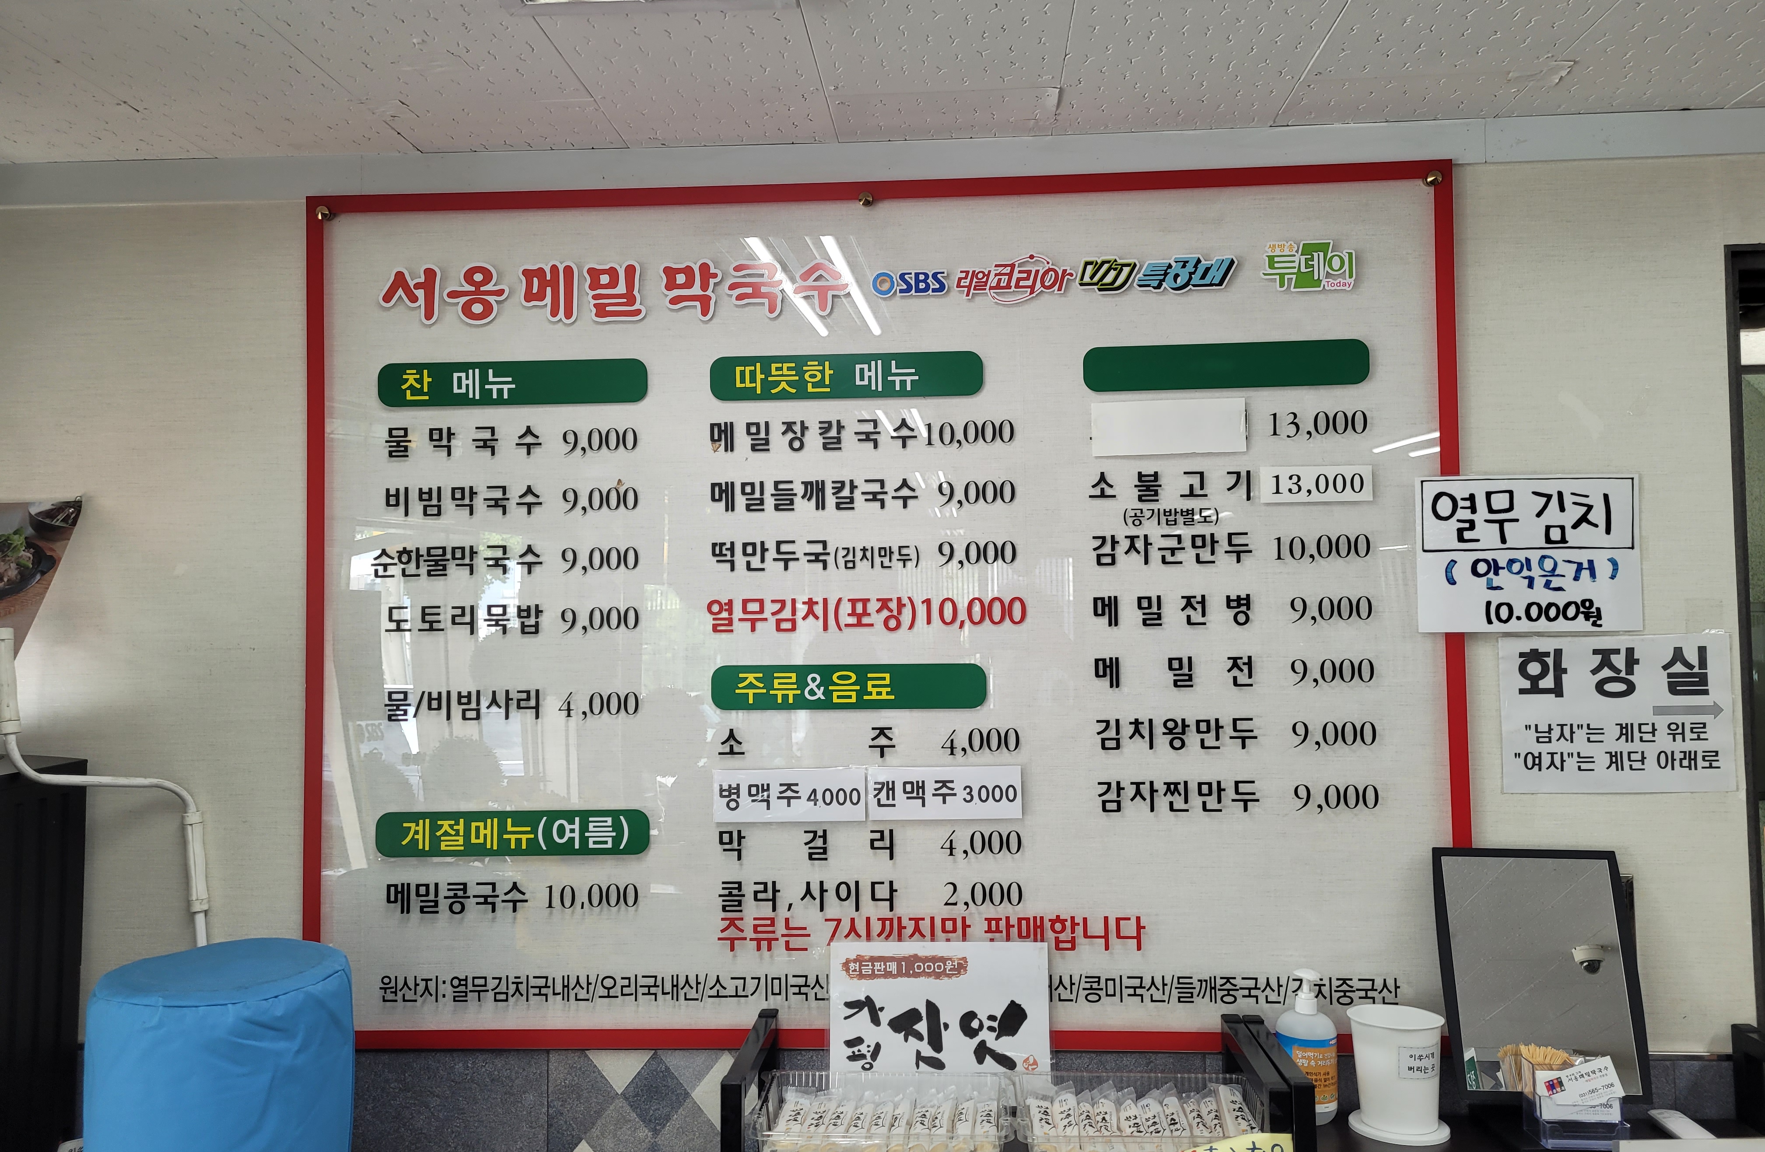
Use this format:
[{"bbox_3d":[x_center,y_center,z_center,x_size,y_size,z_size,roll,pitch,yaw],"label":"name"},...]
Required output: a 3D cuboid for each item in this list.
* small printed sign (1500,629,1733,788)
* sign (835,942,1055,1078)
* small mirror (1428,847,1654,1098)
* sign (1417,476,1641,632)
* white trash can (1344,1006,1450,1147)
[{"bbox_3d":[0.985,0.185,1.776,0.299,0.212,0.008,-1,-2,3],"label":"small printed sign"},{"bbox_3d":[0.078,0.600,1.788,0.297,0.210,0.008,-1,-7,3],"label":"sign"},{"bbox_3d":[0.864,0.526,1.748,0.235,0.316,0.030,0,-19,4],"label":"small mirror"},{"bbox_3d":[0.869,-0.030,1.780,0.297,0.210,0.008,-1,-2,3],"label":"sign"},{"bbox_3d":[0.668,0.643,1.719,0.118,0.139,0.118,-1,-2,3],"label":"white trash can"}]

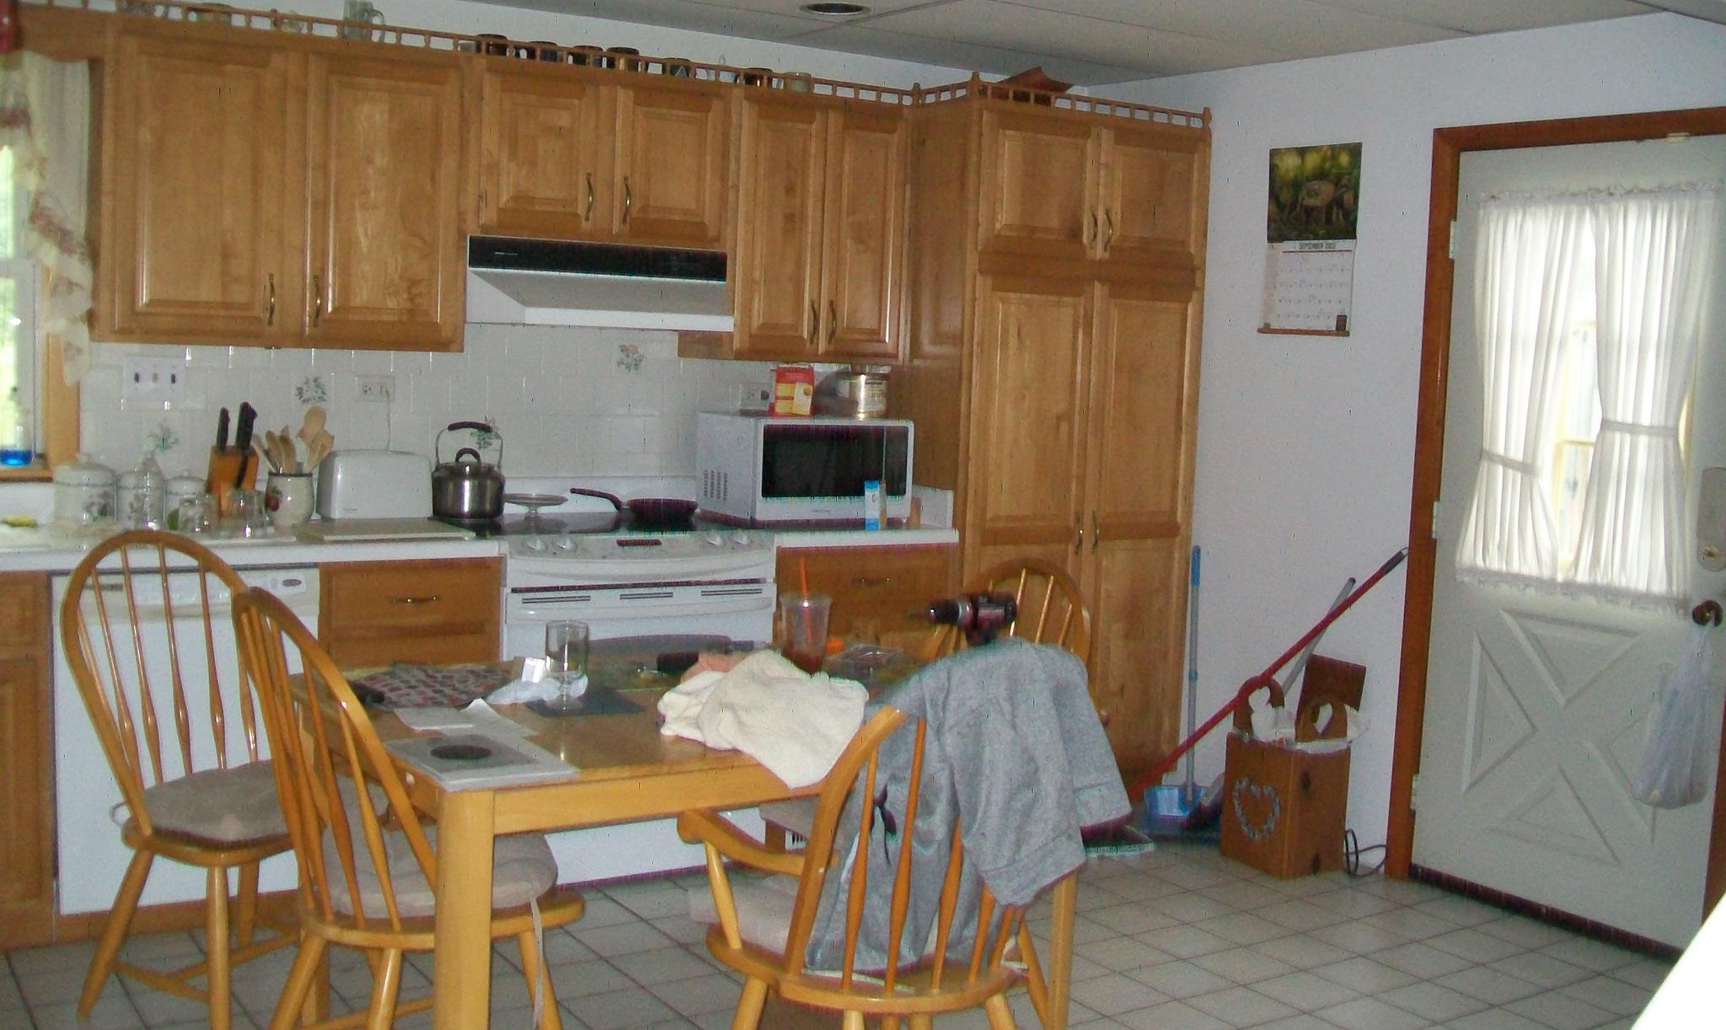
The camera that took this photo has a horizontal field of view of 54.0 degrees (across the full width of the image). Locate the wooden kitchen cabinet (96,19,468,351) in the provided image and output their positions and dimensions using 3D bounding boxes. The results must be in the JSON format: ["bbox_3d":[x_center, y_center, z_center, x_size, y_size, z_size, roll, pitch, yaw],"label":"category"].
[{"bbox_3d":[-1.481,-0.802,4.261,0.915,0.768,0.325,-1,7,-32],"label":"wooden kitchen cabinet"}]

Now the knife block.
[{"bbox_3d":[-1.569,-0.077,4.220,0.107,0.190,0.150,-1,6,-33],"label":"knife block"}]

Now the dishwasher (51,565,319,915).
[{"bbox_3d":[-1.677,0.479,4.095,0.600,0.800,0.600,-1,7,-32],"label":"dishwasher"}]

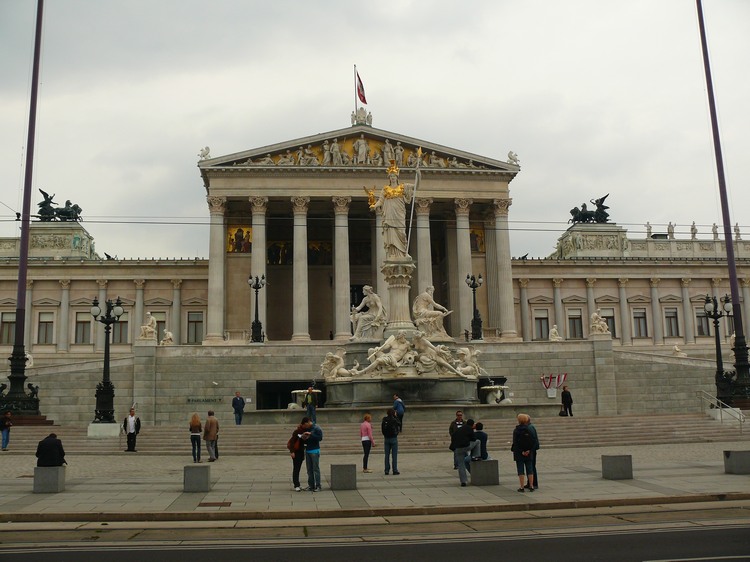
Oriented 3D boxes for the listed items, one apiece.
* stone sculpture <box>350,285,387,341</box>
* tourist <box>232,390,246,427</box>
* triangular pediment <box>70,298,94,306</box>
[{"bbox_3d":[-0.322,1.656,39.055,1.888,2.890,1.450,2,-10,-17],"label":"stone sculpture"},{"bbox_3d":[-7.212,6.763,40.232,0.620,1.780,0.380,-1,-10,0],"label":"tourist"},{"bbox_3d":[-27.523,2.012,71.603,2.620,0.820,0.500,0,-10,-5],"label":"triangular pediment"}]

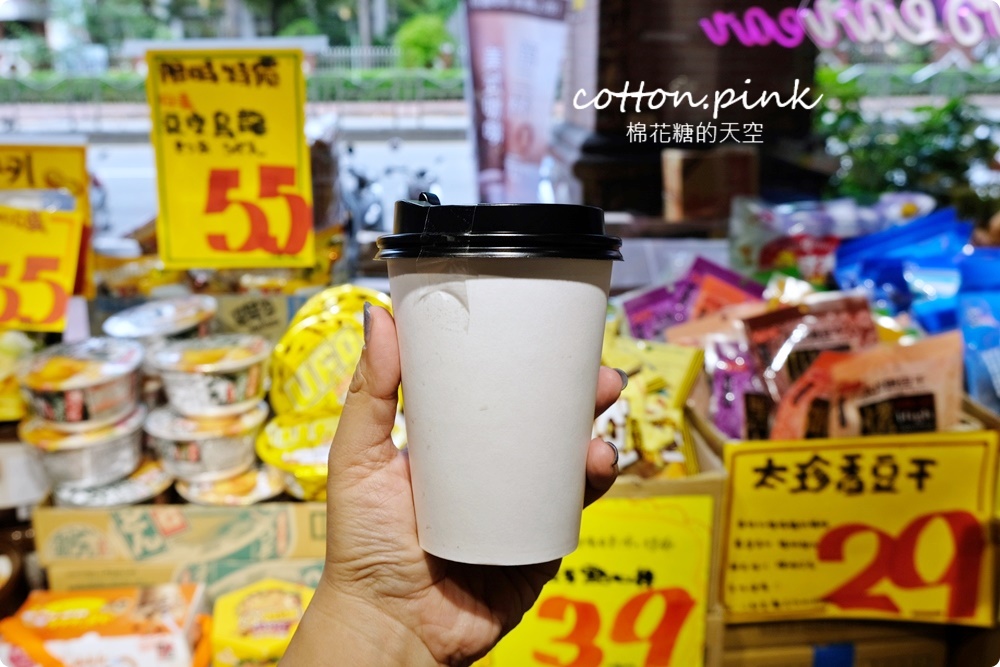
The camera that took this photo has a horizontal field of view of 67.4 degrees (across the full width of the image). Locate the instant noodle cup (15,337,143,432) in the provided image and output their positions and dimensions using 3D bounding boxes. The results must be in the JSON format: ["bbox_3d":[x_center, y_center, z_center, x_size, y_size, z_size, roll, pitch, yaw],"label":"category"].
[{"bbox_3d":[-0.524,0.067,0.957,0.141,0.067,0.141,1,26,0],"label":"instant noodle cup"}]

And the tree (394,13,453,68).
[{"bbox_3d":[-2.550,-9.532,25.000,1.950,2.200,1.950,0,20,0],"label":"tree"}]

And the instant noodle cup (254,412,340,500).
[{"bbox_3d":[-0.238,0.179,1.021,0.178,0.066,0.178,0,20,0],"label":"instant noodle cup"}]

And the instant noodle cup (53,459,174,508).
[{"bbox_3d":[-0.495,0.224,0.978,0.141,0.076,0.141,0,20,0],"label":"instant noodle cup"}]

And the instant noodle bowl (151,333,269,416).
[{"bbox_3d":[-0.357,0.055,0.943,0.141,0.067,0.141,1,19,0],"label":"instant noodle bowl"}]

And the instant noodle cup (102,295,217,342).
[{"bbox_3d":[-0.445,0.007,1.008,0.144,0.068,0.144,-4,23,0],"label":"instant noodle cup"}]

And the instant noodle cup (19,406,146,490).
[{"bbox_3d":[-0.528,0.141,0.964,0.141,0.067,0.141,2,23,-1],"label":"instant noodle cup"}]

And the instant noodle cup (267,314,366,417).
[{"bbox_3d":[-0.197,0.063,0.955,0.175,0.062,0.175,-16,62,-12],"label":"instant noodle cup"}]

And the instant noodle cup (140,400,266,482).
[{"bbox_3d":[-0.359,0.136,0.933,0.141,0.076,0.141,0,20,0],"label":"instant noodle cup"}]

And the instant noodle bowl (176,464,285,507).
[{"bbox_3d":[-0.350,0.226,0.988,0.141,0.076,0.141,0,20,0],"label":"instant noodle bowl"}]

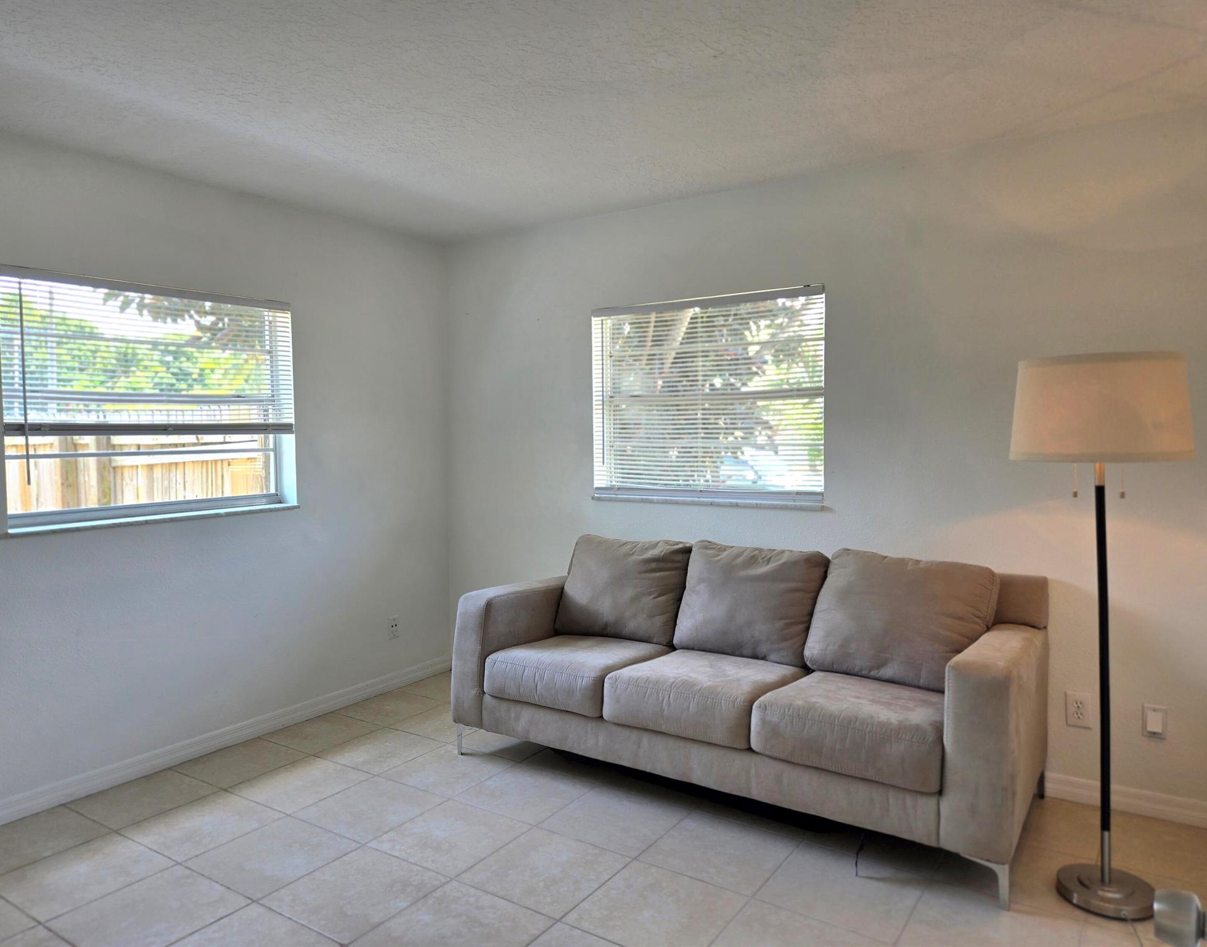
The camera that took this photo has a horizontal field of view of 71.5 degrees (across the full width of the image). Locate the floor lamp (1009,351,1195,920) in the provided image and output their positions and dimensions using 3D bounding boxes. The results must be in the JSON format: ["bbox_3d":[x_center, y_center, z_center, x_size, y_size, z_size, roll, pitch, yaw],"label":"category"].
[{"bbox_3d":[1.457,0.455,2.444,0.458,1.590,0.458,0,3,34],"label":"floor lamp"}]

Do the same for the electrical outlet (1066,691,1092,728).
[{"bbox_3d":[1.752,0.872,3.088,0.077,0.126,0.008,1,4,34],"label":"electrical outlet"}]

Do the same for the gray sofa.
[{"bbox_3d":[0.487,0.760,3.354,2.201,0.905,0.912,1,4,34],"label":"gray sofa"}]

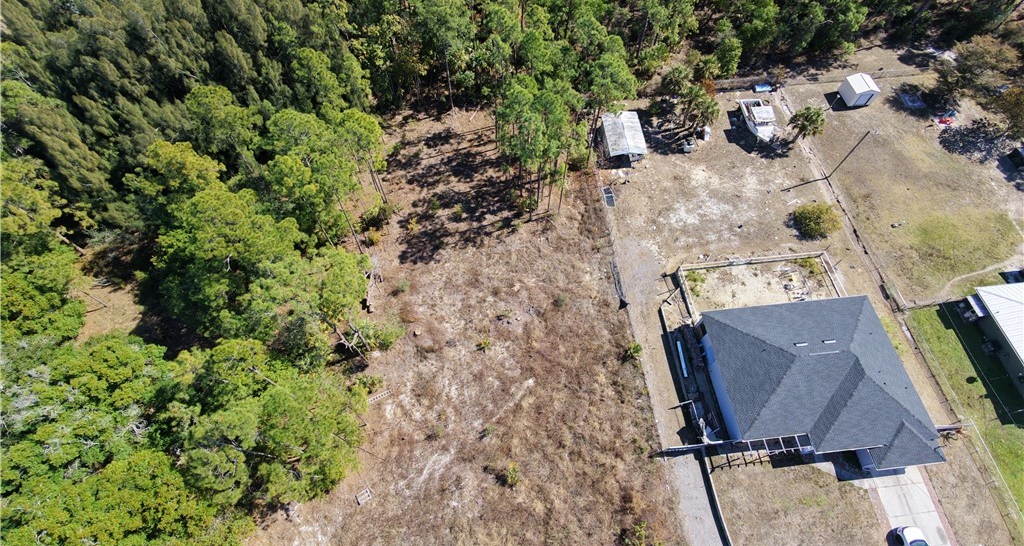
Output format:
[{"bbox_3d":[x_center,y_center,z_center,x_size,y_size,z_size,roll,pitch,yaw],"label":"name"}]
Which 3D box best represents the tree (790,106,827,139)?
[{"bbox_3d":[34.890,-17.330,56.760,3.870,4.820,3.870,-6,62,-2],"label":"tree"}]

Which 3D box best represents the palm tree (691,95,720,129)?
[{"bbox_3d":[22.880,-18.520,57.250,3.090,5.600,3.090,-6,62,-2],"label":"palm tree"}]

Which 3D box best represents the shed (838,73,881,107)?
[{"bbox_3d":[44.760,-23.560,60.960,2.800,2.680,3.000,-7,63,-2],"label":"shed"}]

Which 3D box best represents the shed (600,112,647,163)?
[{"bbox_3d":[13.680,-16.480,58.180,4.280,2.480,6.870,-4,62,-1],"label":"shed"}]

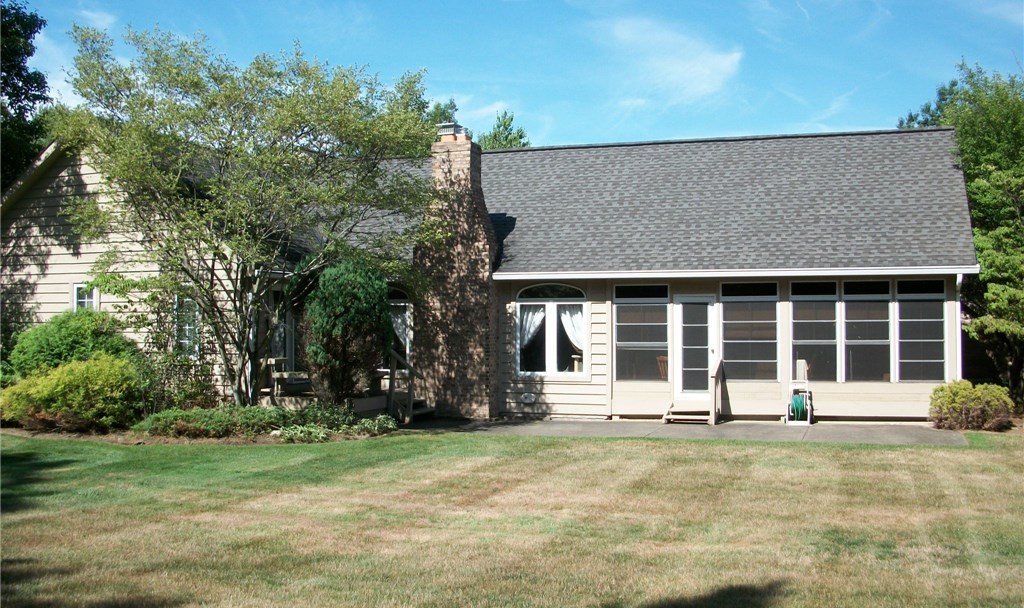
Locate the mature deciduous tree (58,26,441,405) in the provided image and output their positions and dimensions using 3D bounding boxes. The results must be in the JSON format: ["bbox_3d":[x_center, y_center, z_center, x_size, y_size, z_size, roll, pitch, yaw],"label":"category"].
[{"bbox_3d":[-4.720,-1.460,18.600,6.800,7.000,6.000,0,-2,0],"label":"mature deciduous tree"}]

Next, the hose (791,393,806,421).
[{"bbox_3d":[5.370,1.920,19.400,0.290,0.500,0.340,-1,-3,13],"label":"hose"}]

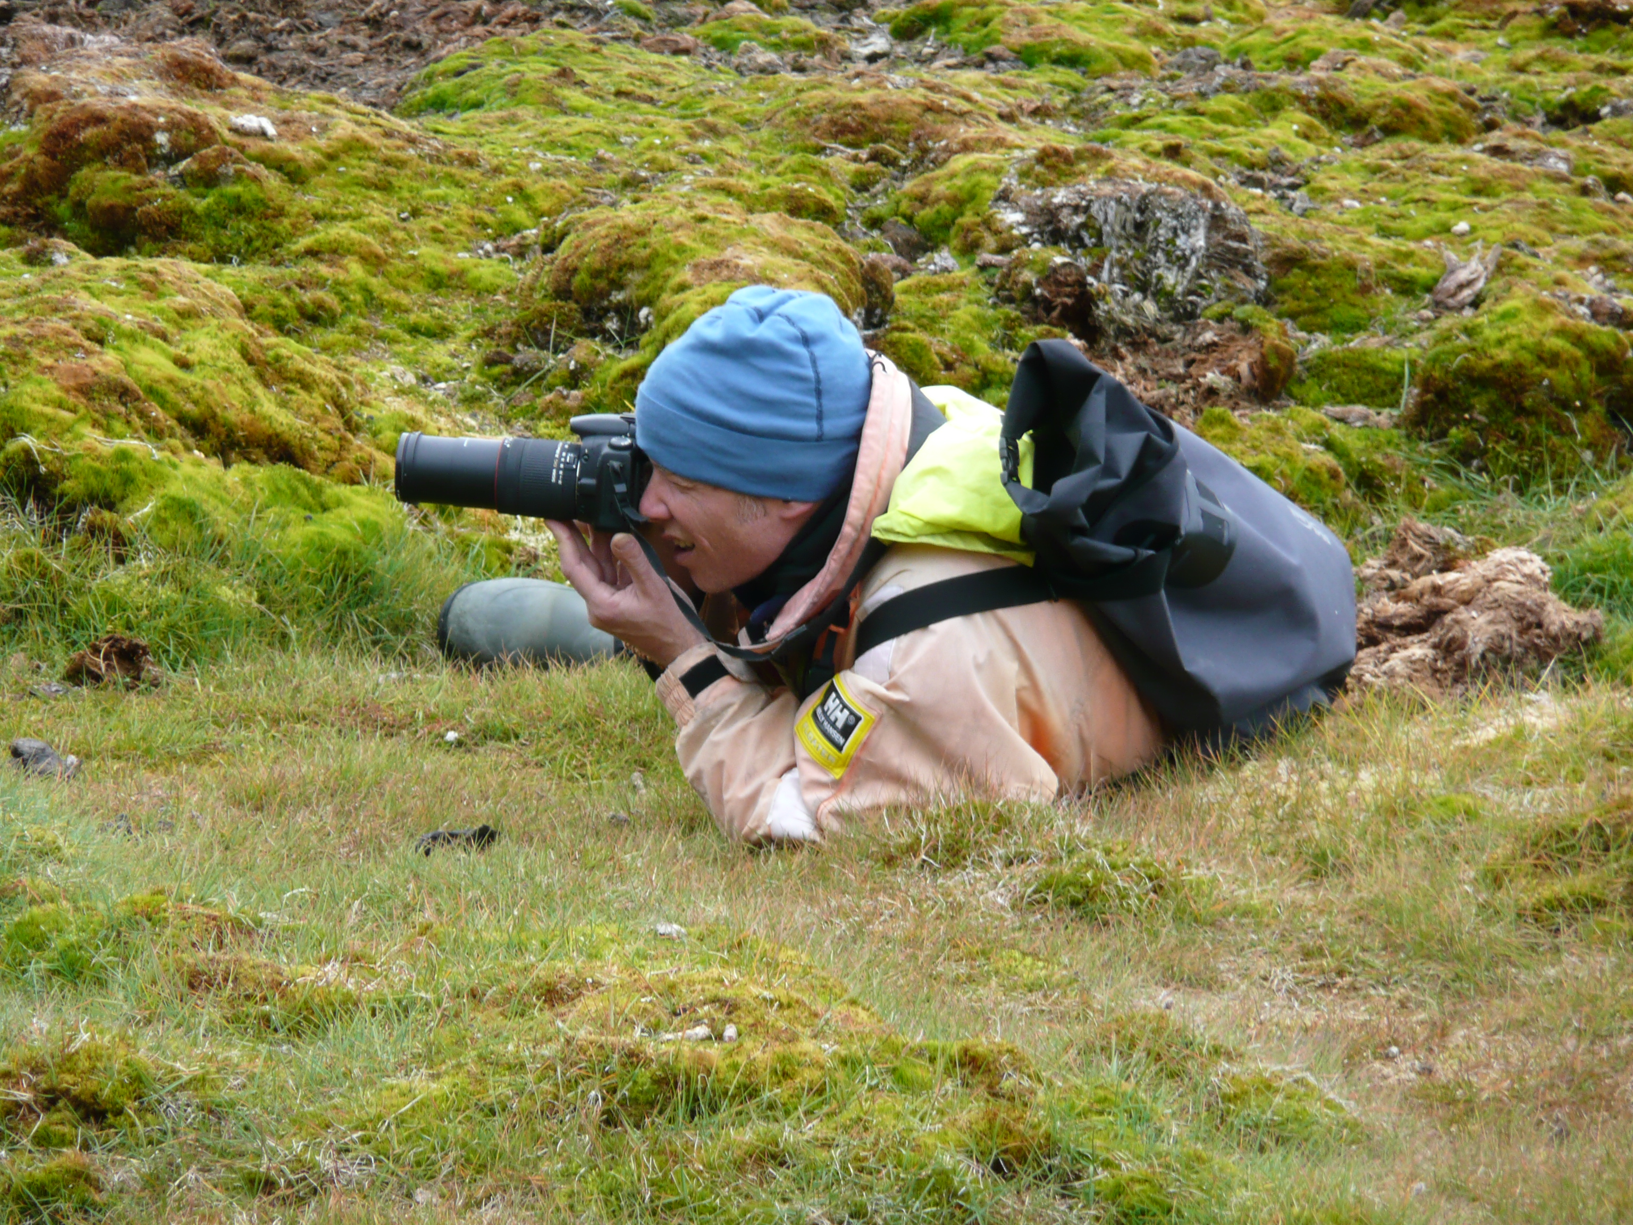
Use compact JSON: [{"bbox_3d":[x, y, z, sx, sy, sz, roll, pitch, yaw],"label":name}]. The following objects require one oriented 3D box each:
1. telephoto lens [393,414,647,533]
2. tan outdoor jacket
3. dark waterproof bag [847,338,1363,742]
[{"bbox_3d":[-0.276,-0.131,12.520,0.245,0.108,0.145,1,7,6],"label":"telephoto lens"},{"bbox_3d":[0.092,0.025,12.630,0.550,0.430,0.520,35,-5,-19],"label":"tan outdoor jacket"},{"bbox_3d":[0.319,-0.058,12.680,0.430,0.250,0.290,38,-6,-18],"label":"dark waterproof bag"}]

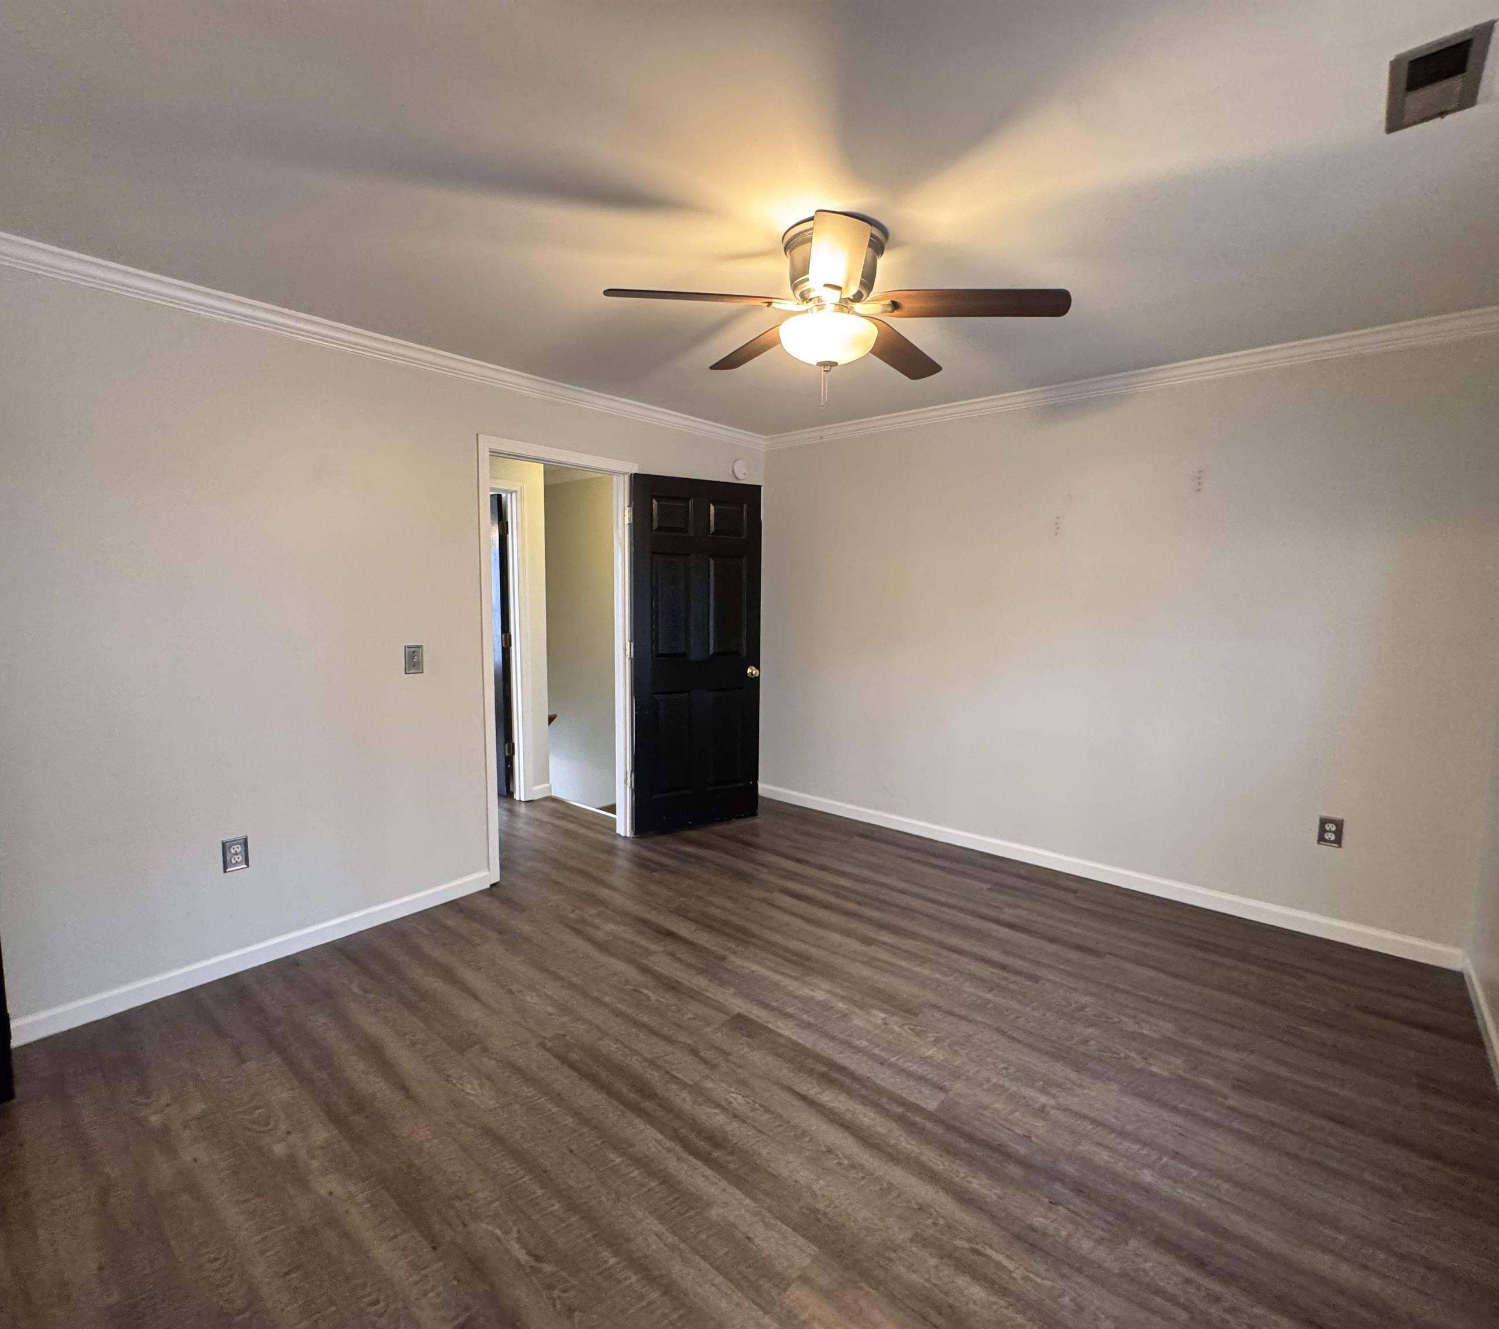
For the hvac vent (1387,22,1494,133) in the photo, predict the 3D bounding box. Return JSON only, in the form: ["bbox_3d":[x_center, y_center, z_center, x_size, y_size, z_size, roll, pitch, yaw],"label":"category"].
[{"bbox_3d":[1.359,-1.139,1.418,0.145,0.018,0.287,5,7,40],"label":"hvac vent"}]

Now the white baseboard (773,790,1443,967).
[{"bbox_3d":[1.389,0.995,3.793,3.458,0.081,0.018,5,7,40],"label":"white baseboard"}]

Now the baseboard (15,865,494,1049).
[{"bbox_3d":[-1.764,1.079,2.754,0.018,0.081,1.668,5,7,40],"label":"baseboard"}]

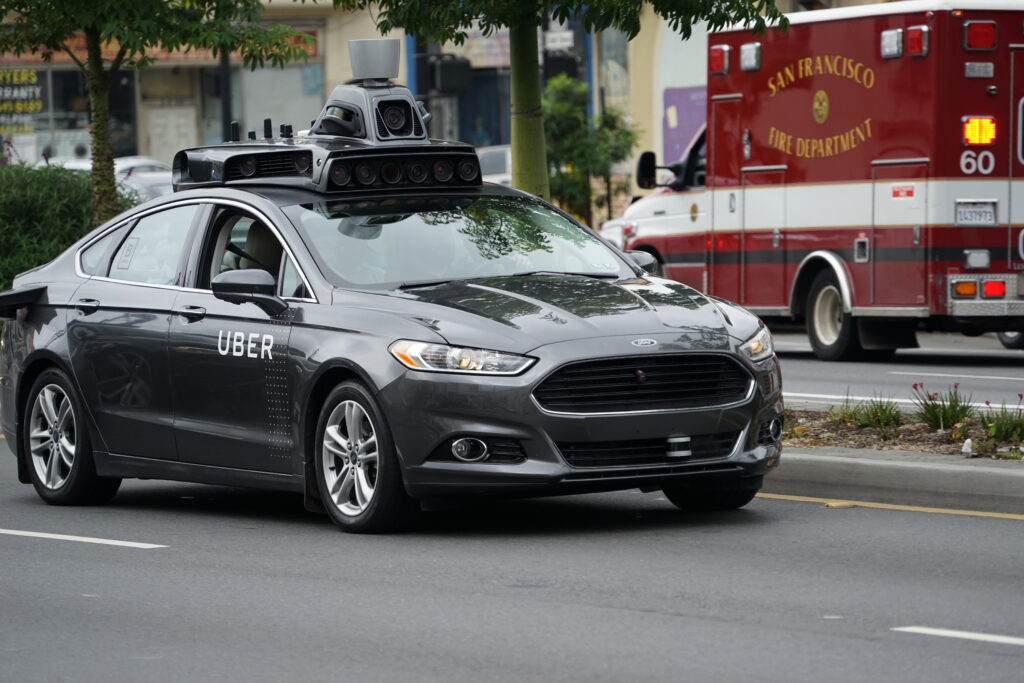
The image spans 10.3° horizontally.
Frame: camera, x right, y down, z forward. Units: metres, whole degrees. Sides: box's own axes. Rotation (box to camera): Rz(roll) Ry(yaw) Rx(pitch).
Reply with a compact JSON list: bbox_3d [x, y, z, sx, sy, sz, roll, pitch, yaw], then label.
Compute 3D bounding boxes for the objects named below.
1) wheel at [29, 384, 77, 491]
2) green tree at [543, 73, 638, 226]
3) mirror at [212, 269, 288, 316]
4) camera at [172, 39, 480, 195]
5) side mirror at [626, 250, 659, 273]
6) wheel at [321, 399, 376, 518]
[{"bbox_3d":[-2.041,0.437,26.329,0.180,0.487,0.487,-3,3,-30],"label":"wheel"},{"bbox_3d":[0.810,-1.790,61.000,1.120,2.100,1.100,-2,2,0],"label":"green tree"},{"bbox_3d":[-1.127,-0.210,24.442,0.235,0.205,0.260,-3,3,-30],"label":"mirror"},{"bbox_3d":[-0.787,-1.012,25.663,1.040,0.680,1.210,-3,3,-30],"label":"camera"},{"bbox_3d":[0.509,-0.304,25.403,0.235,0.205,0.260,-3,3,-30],"label":"side mirror"},{"bbox_3d":[-0.596,0.484,23.872,0.180,0.487,0.487,-3,3,-30],"label":"wheel"}]

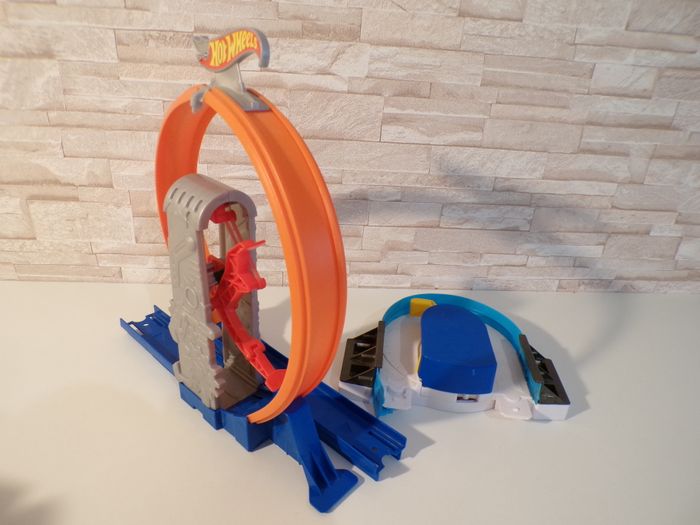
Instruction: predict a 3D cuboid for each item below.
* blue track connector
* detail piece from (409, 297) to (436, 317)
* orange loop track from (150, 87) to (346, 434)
[{"bbox_3d":[-0.111,0.095,0.457,0.349,0.042,0.096,22,32,40],"label":"blue track connector"},{"bbox_3d":[0.084,0.051,0.551,0.030,0.018,0.014,4,24,9],"label":"detail piece"},{"bbox_3d":[-0.095,-0.017,0.403,0.252,0.246,0.087,22,32,40],"label":"orange loop track"}]

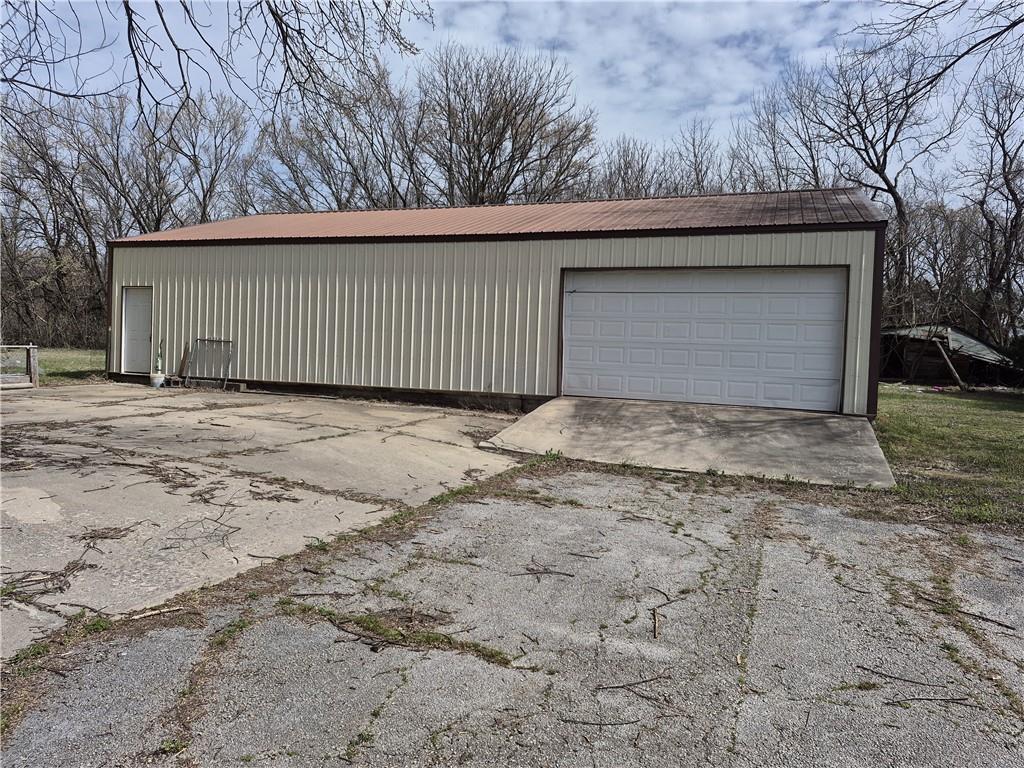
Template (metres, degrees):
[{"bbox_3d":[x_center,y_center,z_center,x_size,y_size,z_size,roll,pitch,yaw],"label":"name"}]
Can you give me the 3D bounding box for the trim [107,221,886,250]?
[{"bbox_3d":[-1.862,-2.990,13.868,16.980,0.170,0.120,3,3,19],"label":"trim"}]

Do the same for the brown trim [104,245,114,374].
[{"bbox_3d":[-9.838,-1.823,16.687,0.150,3.120,0.120,3,3,19],"label":"brown trim"}]

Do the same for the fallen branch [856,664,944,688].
[{"bbox_3d":[1.990,1.496,3.483,0.398,0.022,0.052,3,3,31],"label":"fallen branch"}]

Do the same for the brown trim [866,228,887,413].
[{"bbox_3d":[6.029,-1.049,11.236,0.160,3.190,0.120,3,3,19],"label":"brown trim"}]

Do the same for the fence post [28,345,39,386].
[{"bbox_3d":[-10.466,-0.383,14.900,0.145,0.917,0.145,3,3,19],"label":"fence post"}]

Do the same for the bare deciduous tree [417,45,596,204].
[{"bbox_3d":[-0.509,-7.581,30.114,8.000,14.777,8.000,2,2,0],"label":"bare deciduous tree"}]

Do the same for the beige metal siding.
[{"bbox_3d":[-1.916,-1.408,13.940,16.660,3.020,0.070,3,3,19],"label":"beige metal siding"}]

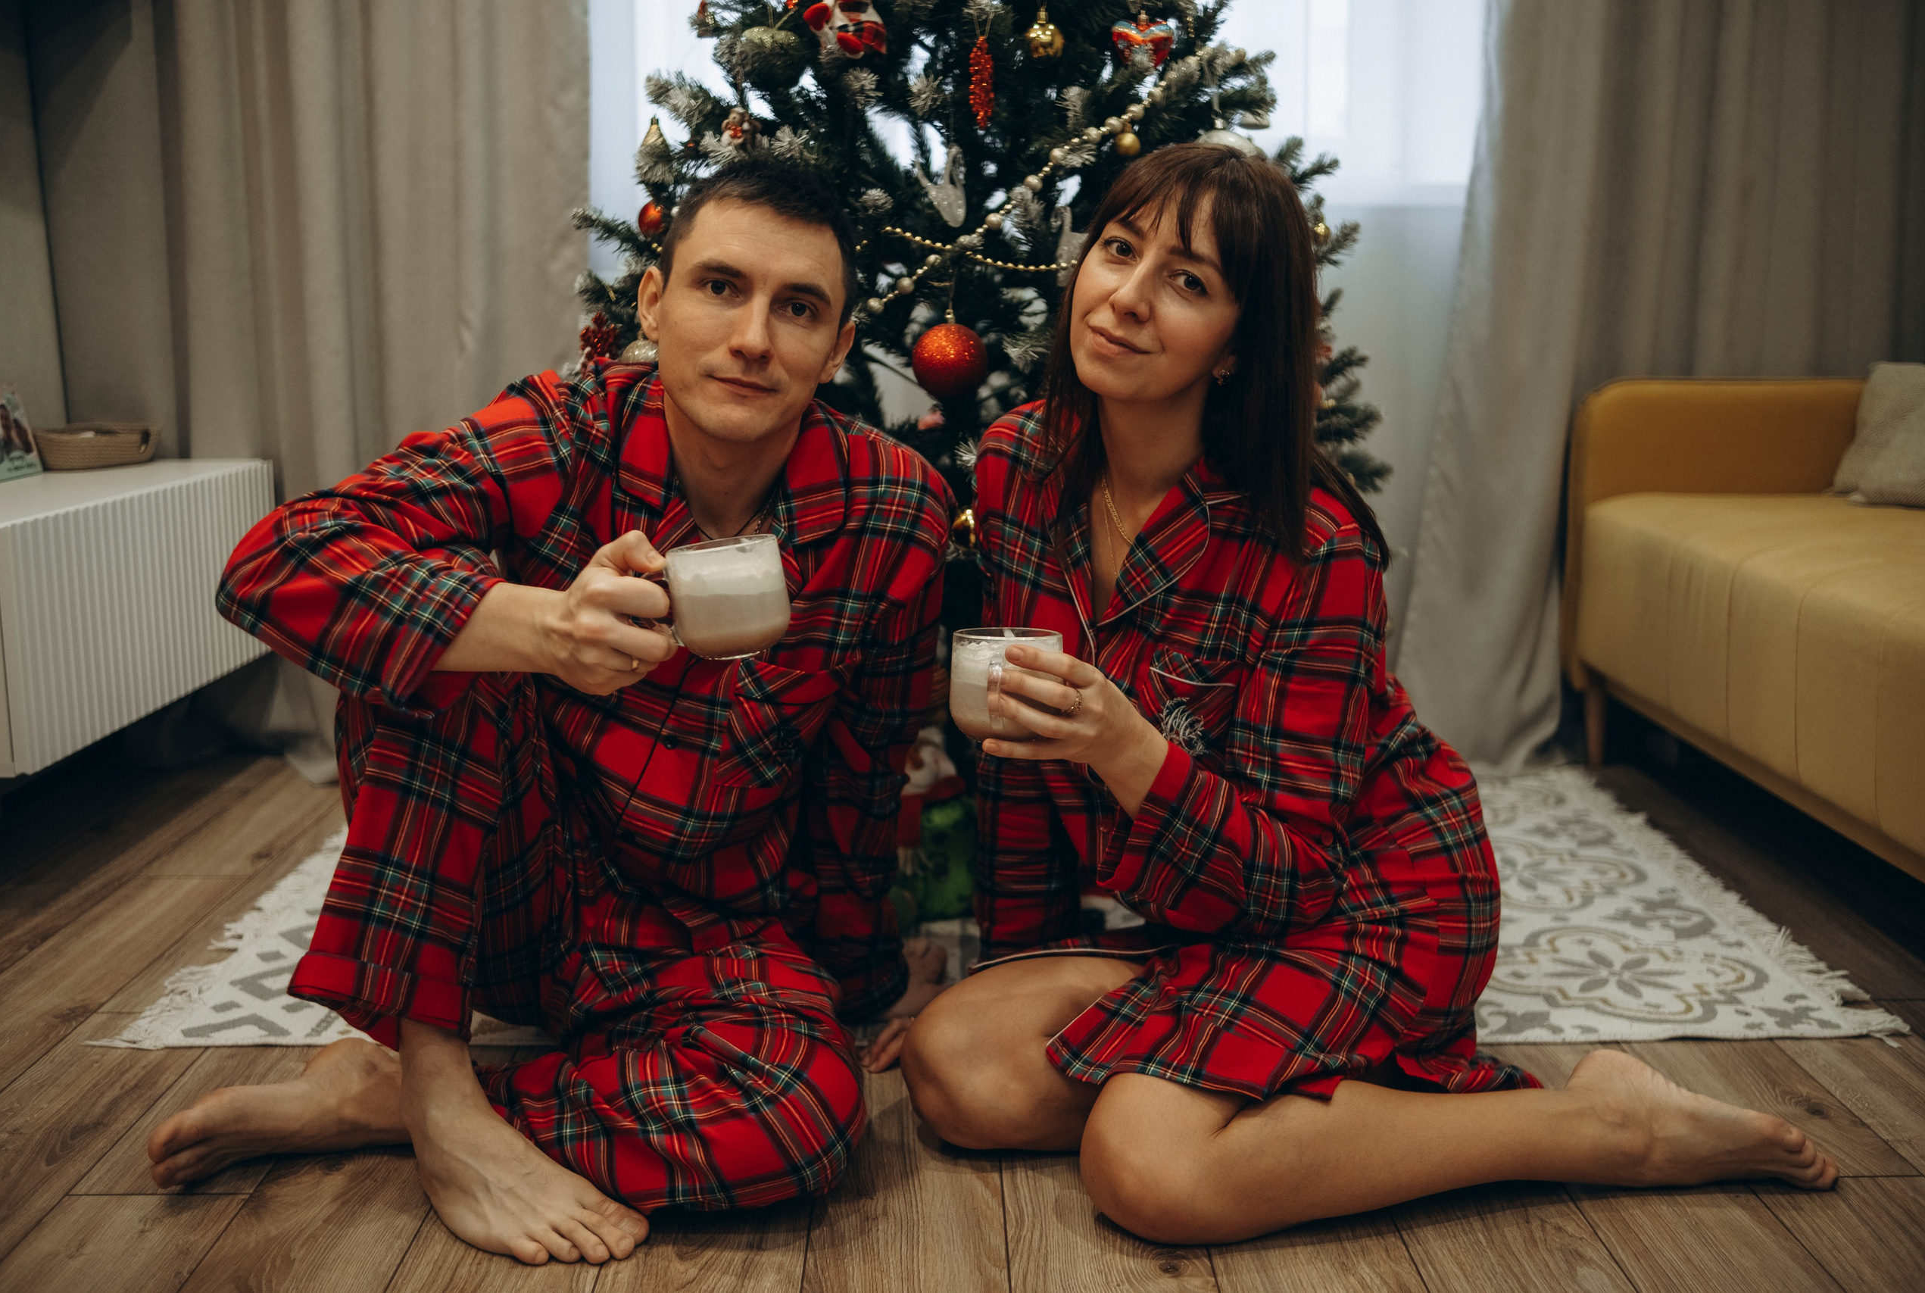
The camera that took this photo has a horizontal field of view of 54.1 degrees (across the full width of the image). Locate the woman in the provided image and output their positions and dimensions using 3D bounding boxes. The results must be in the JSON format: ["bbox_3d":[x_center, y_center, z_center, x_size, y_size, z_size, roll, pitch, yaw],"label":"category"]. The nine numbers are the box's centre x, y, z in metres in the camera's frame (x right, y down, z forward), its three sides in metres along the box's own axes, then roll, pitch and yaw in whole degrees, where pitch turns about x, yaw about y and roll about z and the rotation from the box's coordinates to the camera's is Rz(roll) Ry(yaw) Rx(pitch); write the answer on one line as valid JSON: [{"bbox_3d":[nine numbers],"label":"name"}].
[{"bbox_3d":[0.309,0.005,1.612,0.850,0.868,0.654,6,12,30],"label":"woman"}]

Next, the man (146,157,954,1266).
[{"bbox_3d":[-0.342,0.002,1.674,0.671,0.852,0.605,-1,11,-3],"label":"man"}]

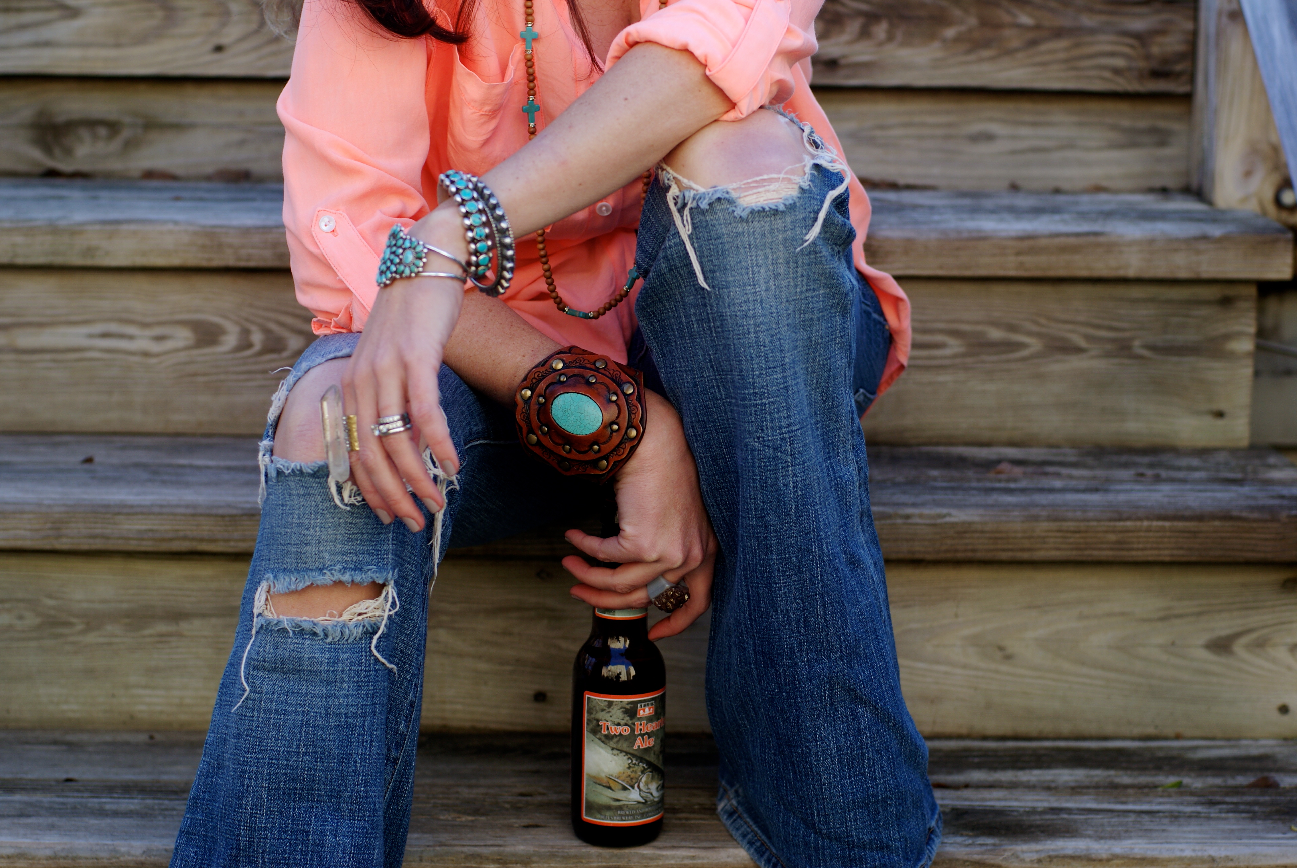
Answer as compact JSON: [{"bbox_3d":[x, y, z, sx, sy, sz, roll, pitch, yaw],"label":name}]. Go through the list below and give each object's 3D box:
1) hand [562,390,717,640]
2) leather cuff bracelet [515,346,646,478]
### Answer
[{"bbox_3d":[-0.006,0.054,1.765,0.100,0.160,0.085,-1,11,-6],"label":"hand"},{"bbox_3d":[-0.040,-0.013,1.775,0.083,0.083,0.060,21,-3,20],"label":"leather cuff bracelet"}]

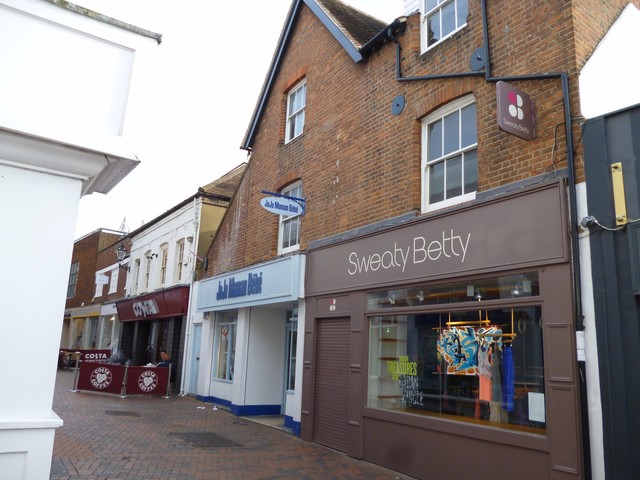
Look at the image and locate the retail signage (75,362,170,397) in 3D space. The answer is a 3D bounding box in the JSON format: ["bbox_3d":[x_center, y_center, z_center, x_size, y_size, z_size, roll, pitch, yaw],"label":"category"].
[{"bbox_3d":[-5.730,4.050,15.050,2.720,0.900,0.300,2,-12,2],"label":"retail signage"}]

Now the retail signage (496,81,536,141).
[{"bbox_3d":[2.243,-1.470,5.932,0.600,0.590,0.060,10,-14,-32],"label":"retail signage"}]

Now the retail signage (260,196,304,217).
[{"bbox_3d":[-0.728,-0.657,10.140,0.980,0.335,0.050,10,-14,-32],"label":"retail signage"}]

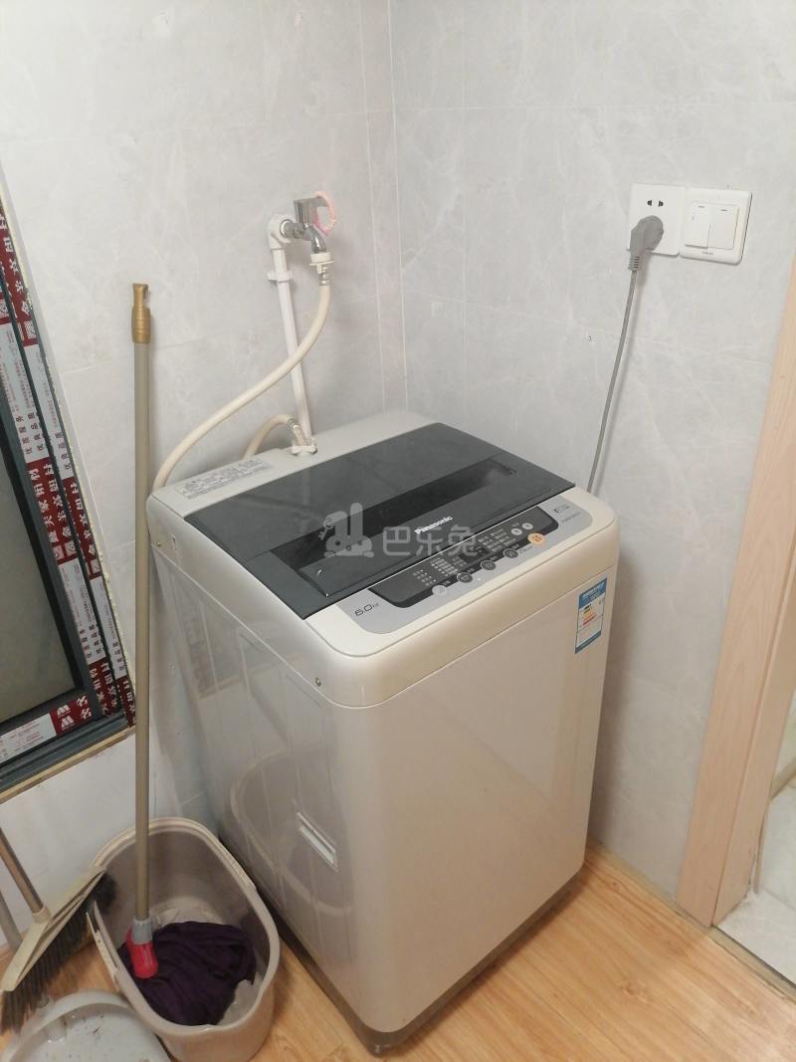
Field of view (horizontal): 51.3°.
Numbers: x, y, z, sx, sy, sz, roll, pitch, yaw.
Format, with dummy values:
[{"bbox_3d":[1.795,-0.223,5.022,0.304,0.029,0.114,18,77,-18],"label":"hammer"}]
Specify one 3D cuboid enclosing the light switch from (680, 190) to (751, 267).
[{"bbox_3d":[0.405,-0.390,1.060,0.010,0.086,0.086,-25,36,-34],"label":"light switch"}]

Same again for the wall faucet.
[{"bbox_3d":[-0.141,-0.465,1.258,0.053,0.079,0.098,-25,36,-34],"label":"wall faucet"}]

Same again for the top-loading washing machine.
[{"bbox_3d":[-0.012,0.313,1.482,0.525,0.855,0.555,-24,36,-32],"label":"top-loading washing machine"}]

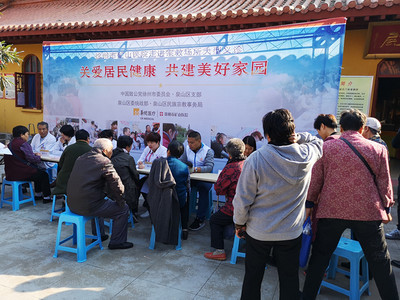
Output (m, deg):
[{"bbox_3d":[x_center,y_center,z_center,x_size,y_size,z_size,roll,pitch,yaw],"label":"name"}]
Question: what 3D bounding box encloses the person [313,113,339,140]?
[{"bbox_3d":[1.138,0.437,2.961,0.394,1.566,0.473,5,7,28],"label":"person"}]

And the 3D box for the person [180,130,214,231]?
[{"bbox_3d":[-0.053,0.383,4.544,0.542,1.271,0.739,4,6,19],"label":"person"}]

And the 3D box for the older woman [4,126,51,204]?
[{"bbox_3d":[-2.716,0.258,4.950,0.470,1.250,0.750,6,7,30],"label":"older woman"}]

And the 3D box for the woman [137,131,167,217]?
[{"bbox_3d":[-0.761,0.340,4.829,0.512,1.251,0.739,5,6,25],"label":"woman"}]

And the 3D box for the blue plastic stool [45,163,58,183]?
[{"bbox_3d":[-3.018,0.509,6.185,0.360,0.460,0.360,6,7,25],"label":"blue plastic stool"}]

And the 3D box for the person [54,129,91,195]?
[{"bbox_3d":[-1.748,0.341,4.471,0.530,1.280,0.750,6,7,25],"label":"person"}]

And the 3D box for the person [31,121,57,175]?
[{"bbox_3d":[-2.880,0.137,5.822,0.530,1.290,0.720,2,6,-6],"label":"person"}]

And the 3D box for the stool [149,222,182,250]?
[{"bbox_3d":[-0.394,0.898,3.731,0.360,0.460,0.360,2,6,-4],"label":"stool"}]

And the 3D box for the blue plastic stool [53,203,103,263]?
[{"bbox_3d":[-1.301,0.894,3.369,0.360,0.460,0.360,4,6,16],"label":"blue plastic stool"}]

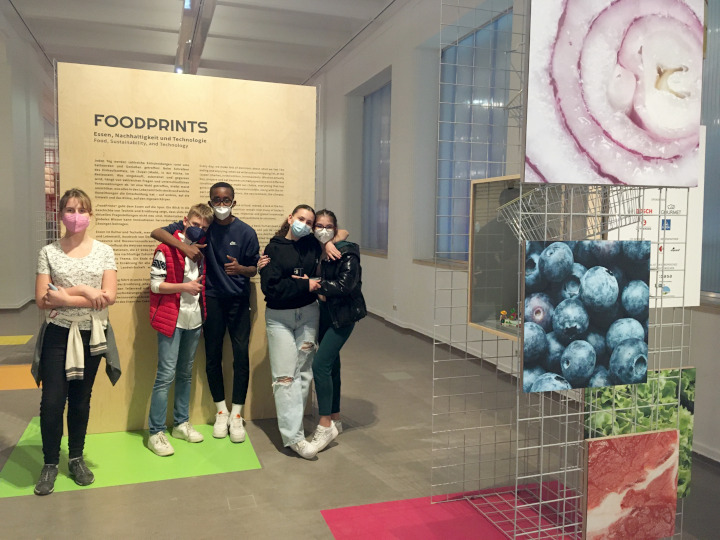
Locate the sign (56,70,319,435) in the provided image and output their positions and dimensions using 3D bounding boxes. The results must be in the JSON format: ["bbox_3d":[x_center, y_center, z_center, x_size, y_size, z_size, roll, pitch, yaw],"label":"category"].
[{"bbox_3d":[-1.196,-0.121,4.399,1.765,2.525,0.050,-1,4,-19],"label":"sign"}]

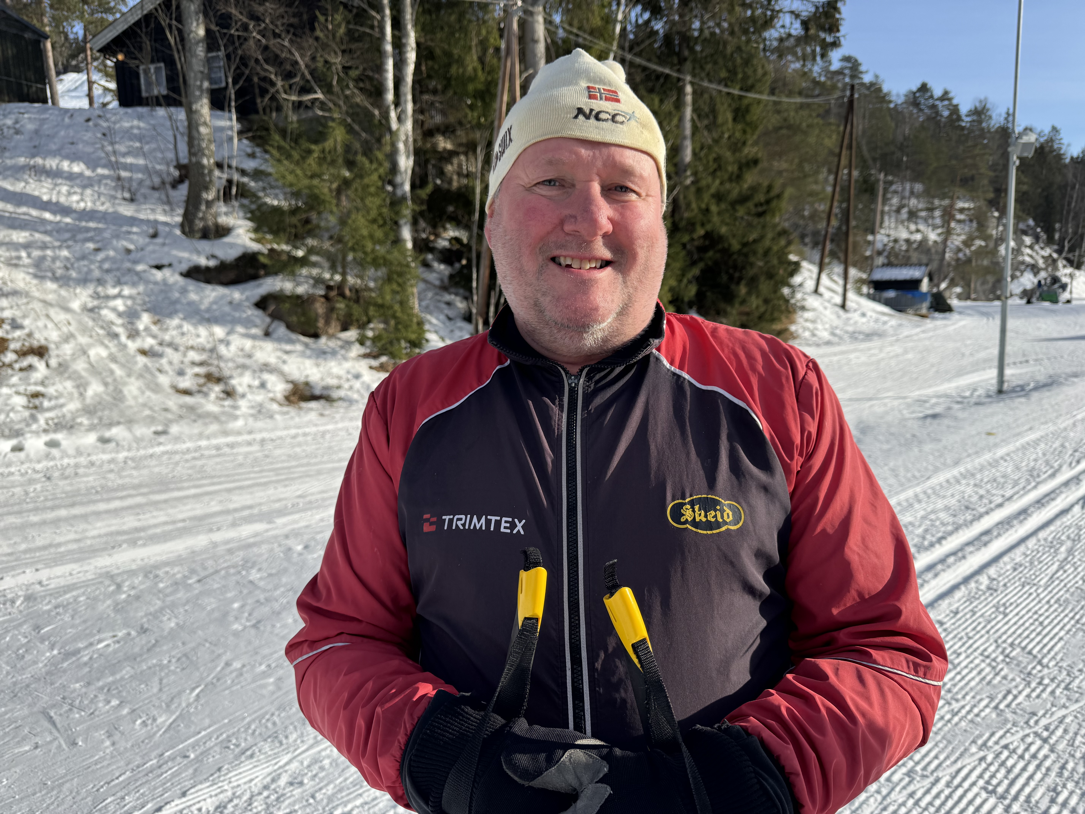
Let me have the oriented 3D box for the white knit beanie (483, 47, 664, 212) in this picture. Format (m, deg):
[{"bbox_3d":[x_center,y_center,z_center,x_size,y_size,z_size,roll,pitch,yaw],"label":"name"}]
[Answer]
[{"bbox_3d":[0.035,-0.270,0.757,0.180,0.172,0.215,1,8,-9],"label":"white knit beanie"}]

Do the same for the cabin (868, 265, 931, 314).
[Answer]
[{"bbox_3d":[21.609,-7.101,45.500,3.100,2.850,2.300,4,10,36],"label":"cabin"}]

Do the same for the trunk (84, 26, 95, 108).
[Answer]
[{"bbox_3d":[-19.141,-14.333,31.754,0.240,3.498,0.240,0,8,0],"label":"trunk"}]

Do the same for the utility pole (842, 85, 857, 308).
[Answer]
[{"bbox_3d":[12.562,-8.533,30.871,0.220,8.956,0.220,-1,8,0],"label":"utility pole"}]

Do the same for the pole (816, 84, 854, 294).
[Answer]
[{"bbox_3d":[12.090,-8.884,31.221,0.220,8.333,0.220,5,12,0],"label":"pole"}]

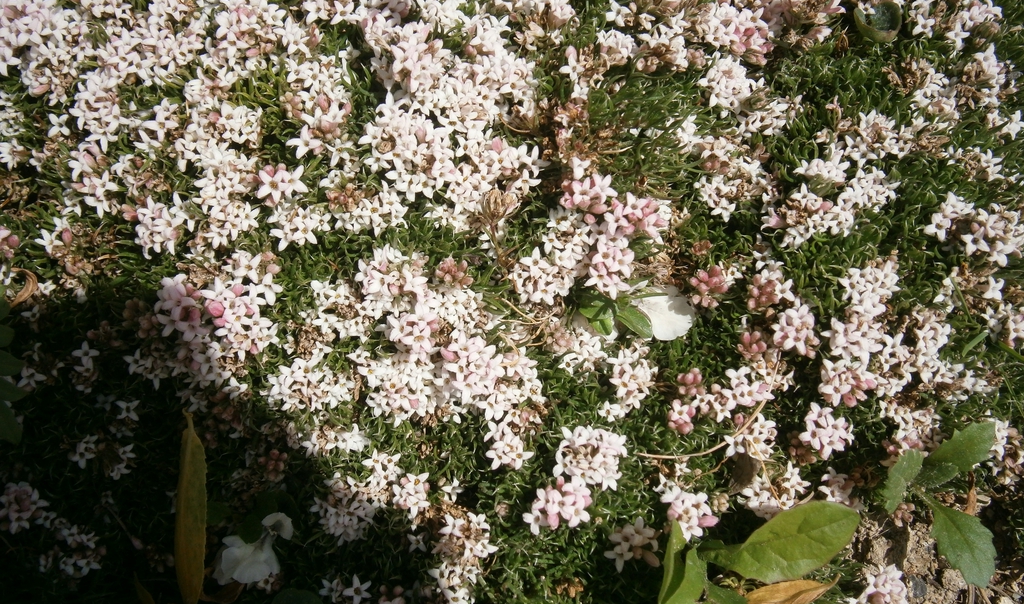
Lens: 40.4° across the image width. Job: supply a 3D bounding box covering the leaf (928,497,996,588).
[{"bbox_3d":[0.109,0.059,0.342,0.014,0.006,0.025,-25,67,-11],"label":"leaf"}]

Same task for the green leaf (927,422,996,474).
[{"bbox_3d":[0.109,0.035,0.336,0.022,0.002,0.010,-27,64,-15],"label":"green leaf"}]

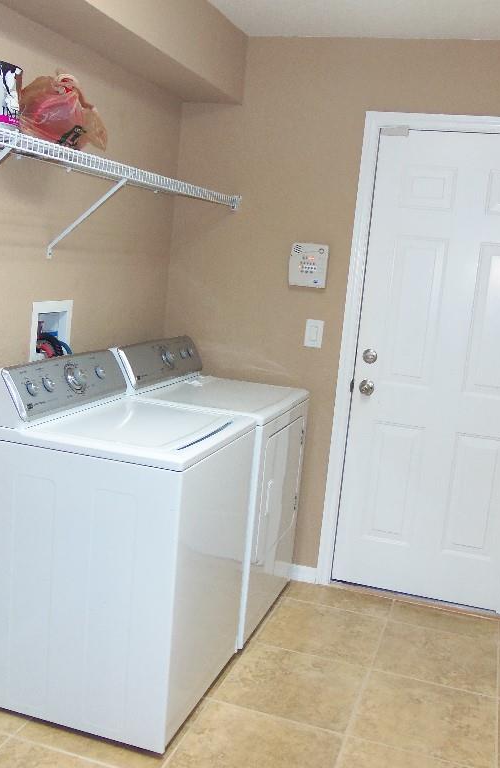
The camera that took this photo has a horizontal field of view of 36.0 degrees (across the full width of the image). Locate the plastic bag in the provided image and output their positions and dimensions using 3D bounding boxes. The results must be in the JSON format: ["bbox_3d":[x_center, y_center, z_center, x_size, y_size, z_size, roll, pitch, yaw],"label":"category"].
[{"bbox_3d":[-0.621,-0.838,2.375,0.250,0.240,0.350,8,9,17],"label":"plastic bag"}]

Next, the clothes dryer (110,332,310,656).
[{"bbox_3d":[-0.188,0.389,3.286,0.690,1.085,0.720,8,9,17],"label":"clothes dryer"}]

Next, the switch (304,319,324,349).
[{"bbox_3d":[0.291,-0.226,3.487,0.078,0.122,0.010,8,9,17],"label":"switch"}]

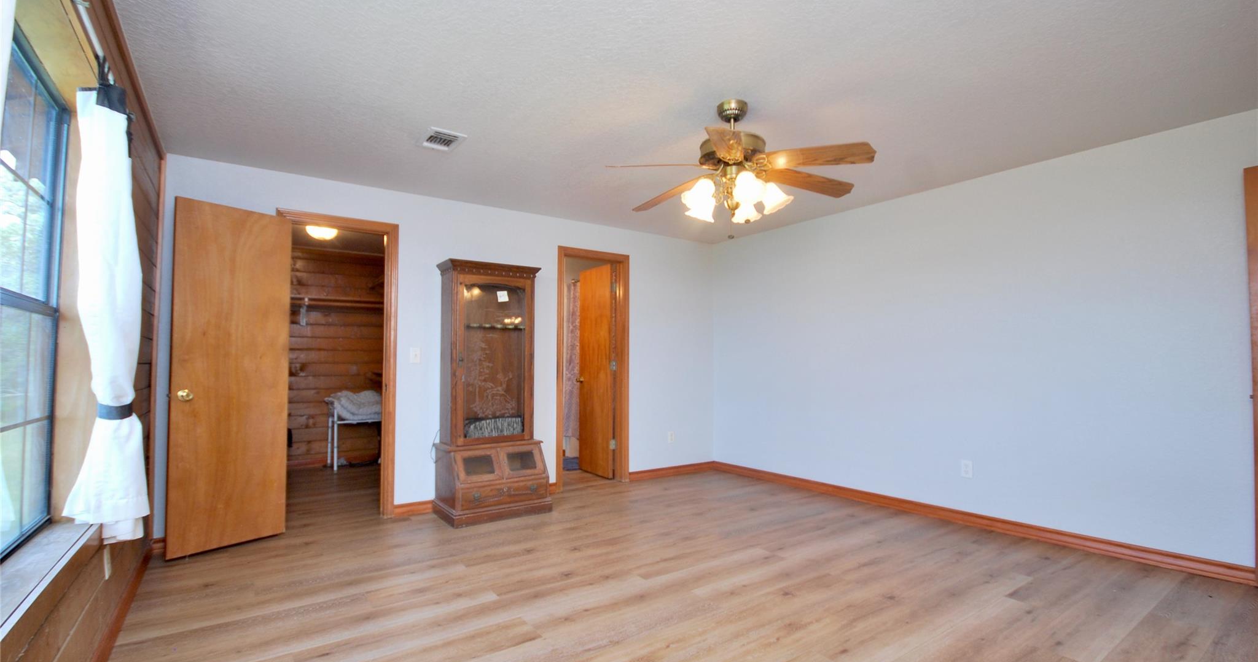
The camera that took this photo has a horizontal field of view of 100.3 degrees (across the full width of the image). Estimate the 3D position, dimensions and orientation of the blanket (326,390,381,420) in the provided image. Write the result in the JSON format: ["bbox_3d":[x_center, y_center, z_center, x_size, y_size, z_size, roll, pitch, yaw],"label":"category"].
[{"bbox_3d":[-2.835,0.784,5.487,0.566,0.277,0.404,2,-3,-35],"label":"blanket"}]

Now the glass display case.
[{"bbox_3d":[-1.008,0.425,3.919,0.722,1.835,0.450,2,-3,-35],"label":"glass display case"}]

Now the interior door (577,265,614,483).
[{"bbox_3d":[-0.338,0.383,5.187,0.040,2.031,0.600,2,-3,-35],"label":"interior door"}]

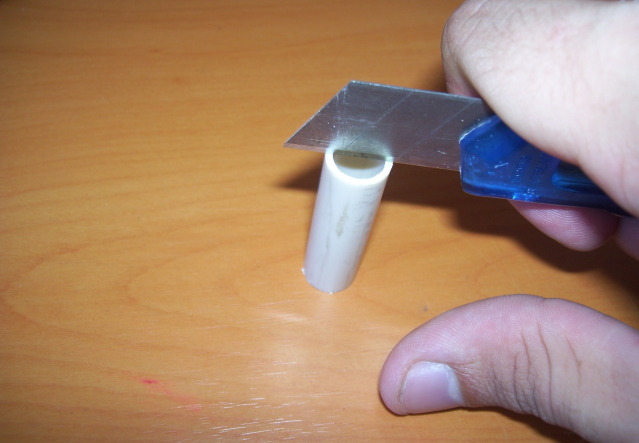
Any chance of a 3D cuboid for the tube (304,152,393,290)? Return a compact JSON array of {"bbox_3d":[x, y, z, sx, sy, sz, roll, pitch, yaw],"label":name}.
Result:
[{"bbox_3d":[0.005,0.000,0.138,0.013,0.040,0.013,4,56,-6],"label":"tube"}]

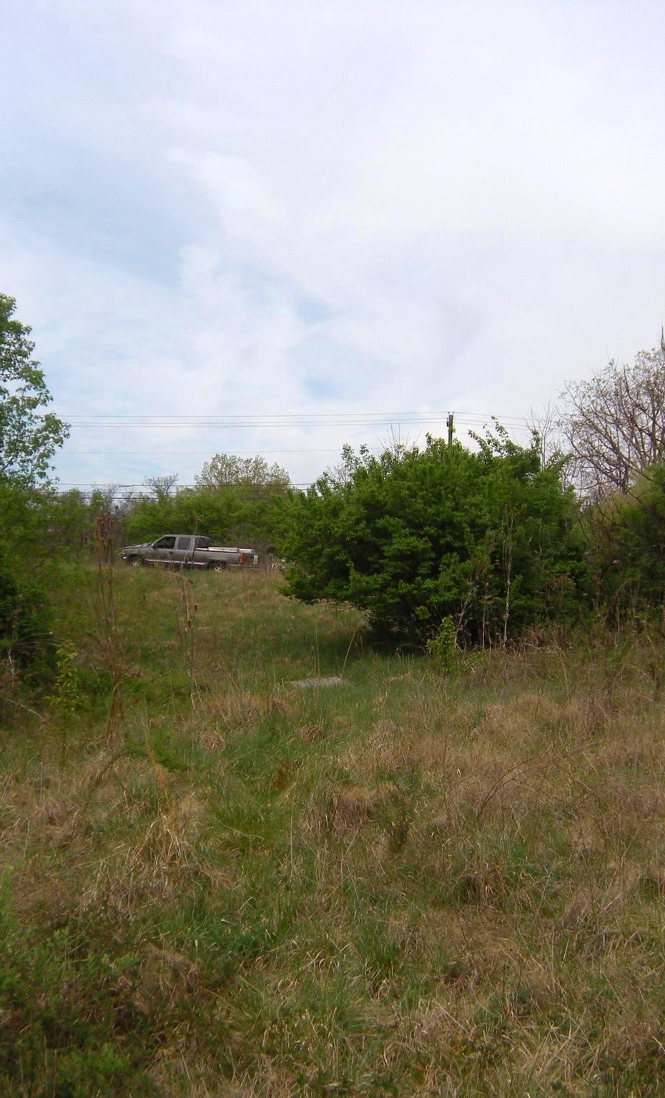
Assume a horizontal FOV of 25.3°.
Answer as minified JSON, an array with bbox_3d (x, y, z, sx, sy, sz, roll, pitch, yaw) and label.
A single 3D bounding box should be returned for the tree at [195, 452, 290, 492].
[{"bbox_3d":[-6.328,-2.637,105.000,6.734,8.275,6.734,0,0,0],"label":"tree"}]

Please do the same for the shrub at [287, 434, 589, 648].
[{"bbox_3d":[1.607,-0.173,23.500,4.866,3.341,4.300,0,0,0],"label":"shrub"}]

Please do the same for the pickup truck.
[{"bbox_3d":[-6.088,0.296,63.800,5.550,1.800,1.950,4,1,15],"label":"pickup truck"}]

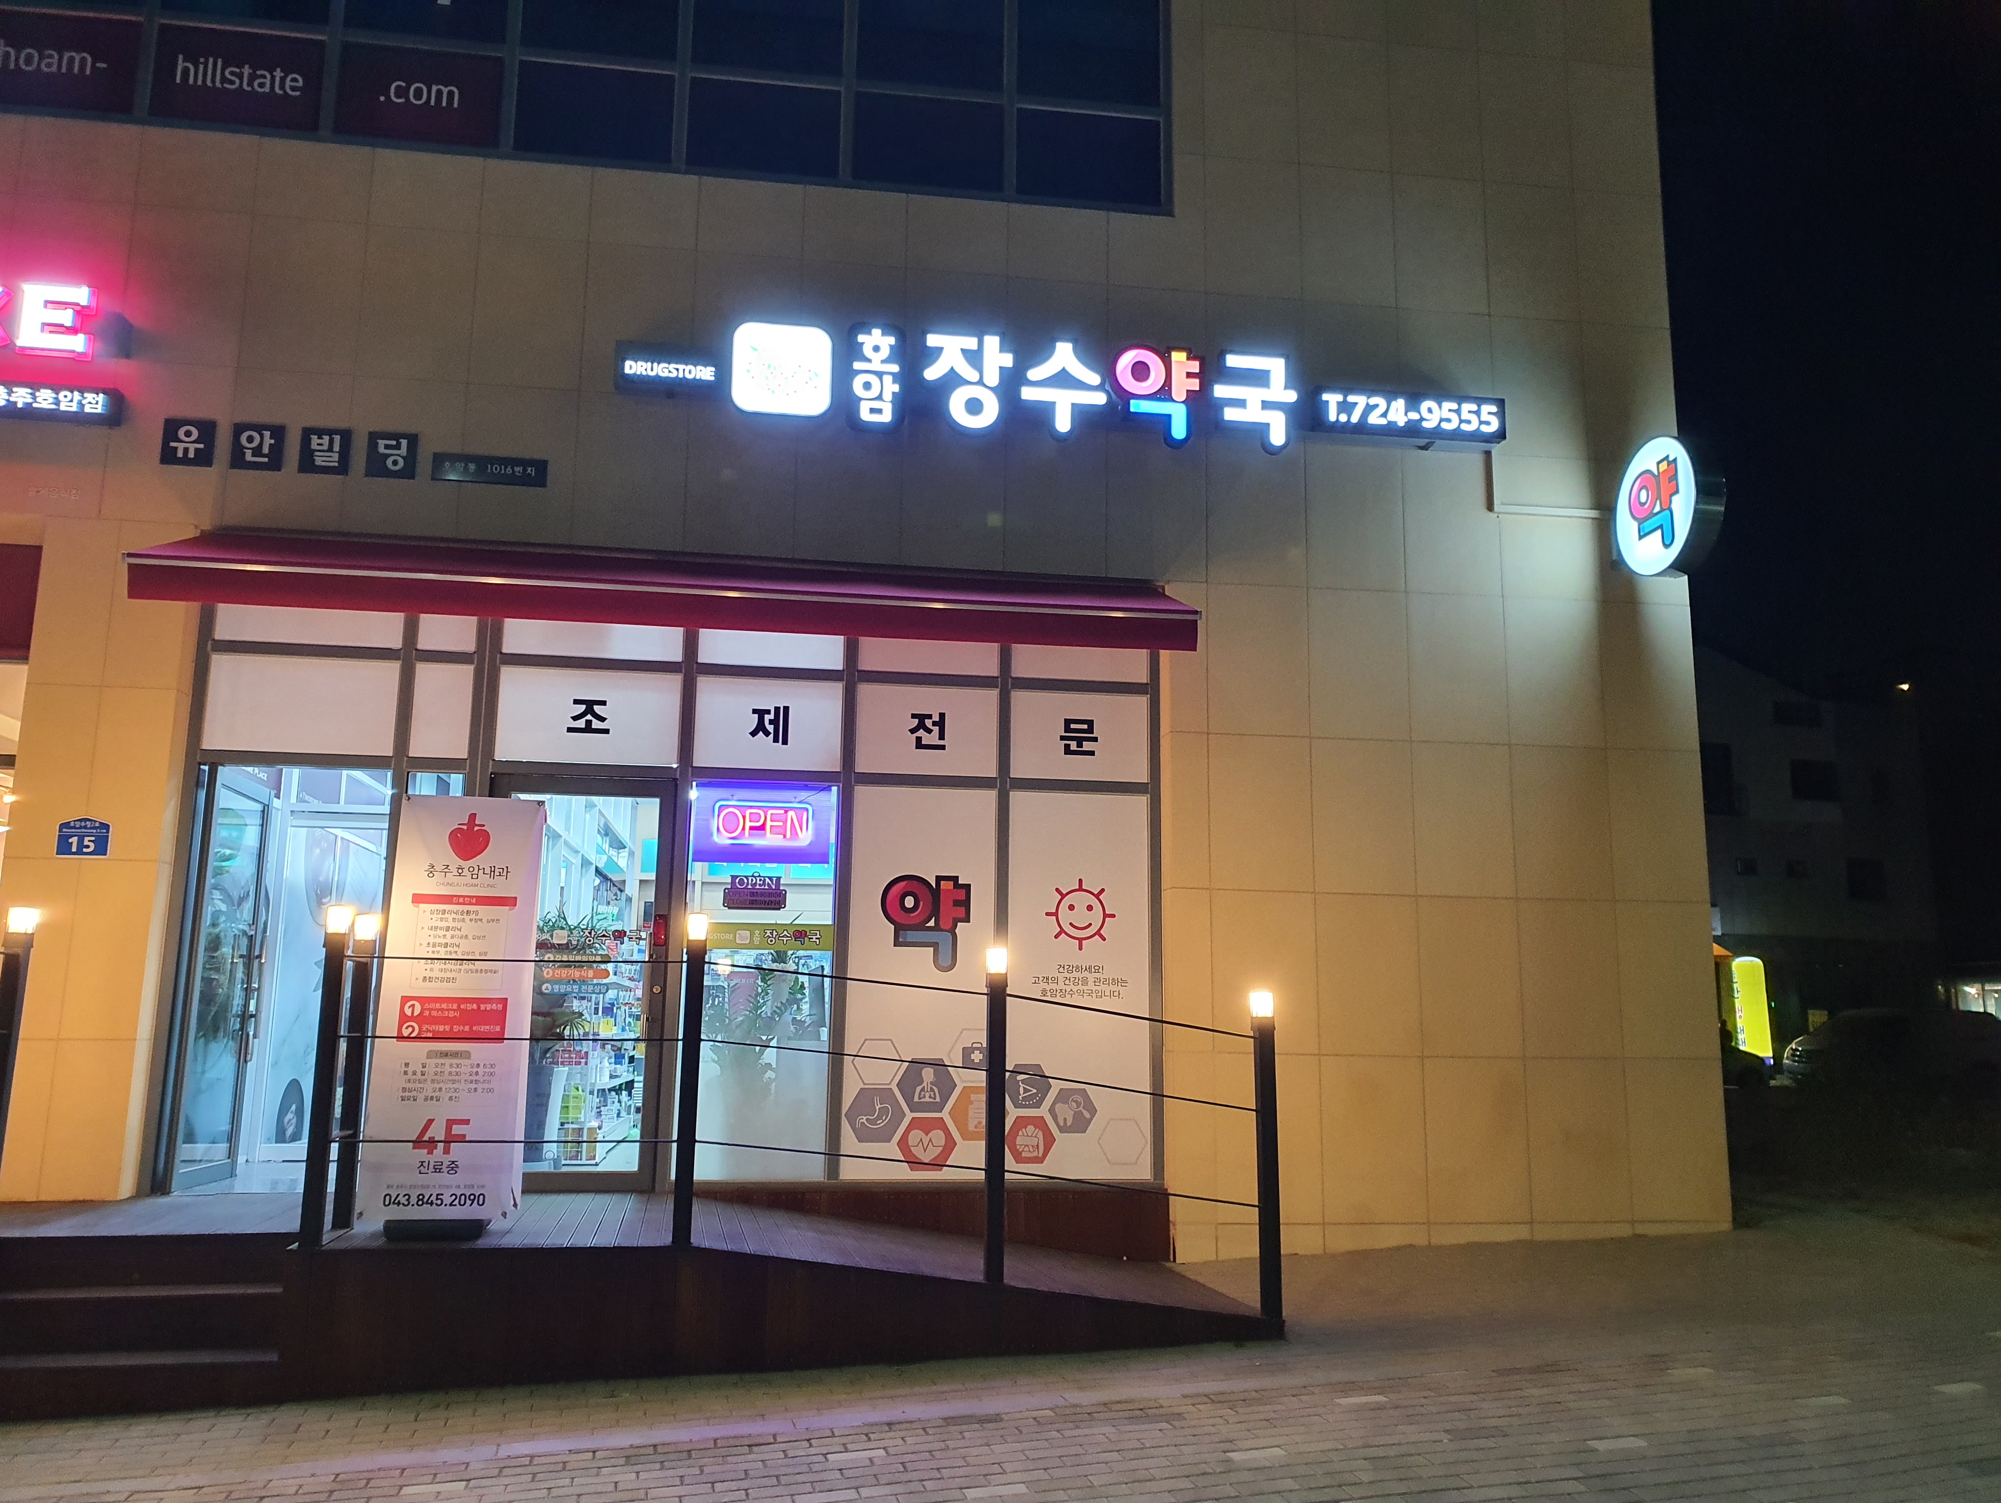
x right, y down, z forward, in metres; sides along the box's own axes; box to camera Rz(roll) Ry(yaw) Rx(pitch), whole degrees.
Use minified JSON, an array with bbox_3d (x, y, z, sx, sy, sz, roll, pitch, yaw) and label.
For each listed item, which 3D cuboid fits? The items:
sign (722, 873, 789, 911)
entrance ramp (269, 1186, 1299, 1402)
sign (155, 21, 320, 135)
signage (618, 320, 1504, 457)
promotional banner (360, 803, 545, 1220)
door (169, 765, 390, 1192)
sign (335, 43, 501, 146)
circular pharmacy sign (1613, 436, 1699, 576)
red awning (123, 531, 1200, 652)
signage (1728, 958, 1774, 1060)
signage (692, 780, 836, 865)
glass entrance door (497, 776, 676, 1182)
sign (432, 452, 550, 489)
[{"bbox_3d":[-1.359,0.779,8.389,0.365,0.215,0.020,2,-10,-8],"label":"sign"},{"bbox_3d":[-0.908,2.466,7.035,3.980,0.560,1.780,2,-10,-8],"label":"entrance ramp"},{"bbox_3d":[-4.233,-3.748,8.374,0.900,0.580,0.040,2,-10,-8],"label":"sign"},{"bbox_3d":[0.438,-2.095,8.786,5.240,0.630,0.170,2,-10,-8],"label":"signage"},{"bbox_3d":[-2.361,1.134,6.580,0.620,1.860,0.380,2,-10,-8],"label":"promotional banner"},{"bbox_3d":[-3.703,1.150,7.761,0.950,2.150,0.100,2,-10,-8],"label":"door"},{"bbox_3d":[-3.273,-3.709,8.507,0.900,0.580,0.040,2,-10,-8],"label":"sign"},{"bbox_3d":[3.846,-1.397,8.648,0.180,0.800,0.800,2,-10,-8],"label":"circular pharmacy sign"},{"bbox_3d":[-1.614,-0.844,7.951,5.320,0.600,0.800,2,-10,-8],"label":"red awning"},{"bbox_3d":[17.761,6.333,35.500,0.760,2.850,0.780,2,-10,-8],"label":"signage"},{"bbox_3d":[-1.312,0.400,8.306,0.770,0.450,0.060,2,-10,-8],"label":"signage"},{"bbox_3d":[-2.252,1.206,7.952,0.950,2.160,0.100,2,-10,-8],"label":"glass entrance door"},{"bbox_3d":[-2.816,-1.552,8.293,0.615,0.160,0.035,2,-10,-8],"label":"sign"}]

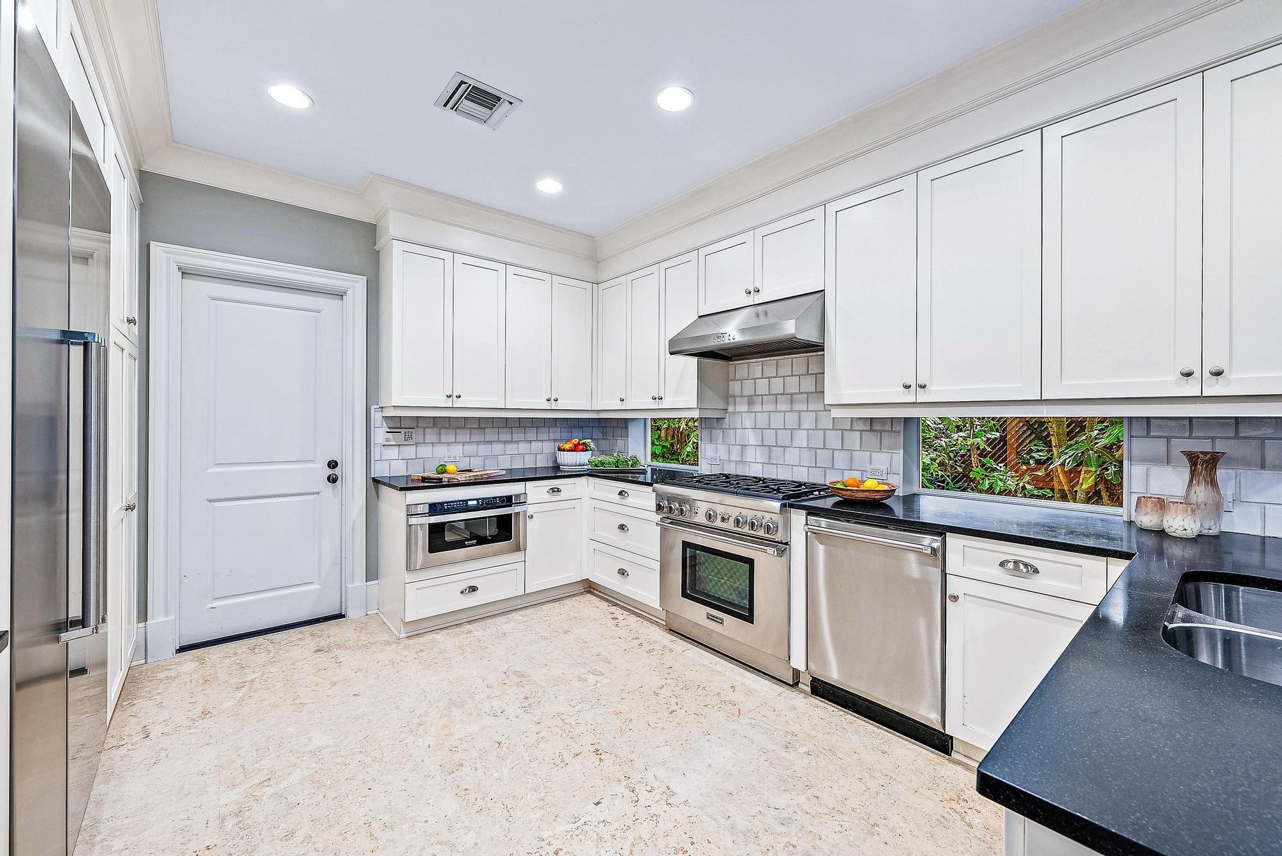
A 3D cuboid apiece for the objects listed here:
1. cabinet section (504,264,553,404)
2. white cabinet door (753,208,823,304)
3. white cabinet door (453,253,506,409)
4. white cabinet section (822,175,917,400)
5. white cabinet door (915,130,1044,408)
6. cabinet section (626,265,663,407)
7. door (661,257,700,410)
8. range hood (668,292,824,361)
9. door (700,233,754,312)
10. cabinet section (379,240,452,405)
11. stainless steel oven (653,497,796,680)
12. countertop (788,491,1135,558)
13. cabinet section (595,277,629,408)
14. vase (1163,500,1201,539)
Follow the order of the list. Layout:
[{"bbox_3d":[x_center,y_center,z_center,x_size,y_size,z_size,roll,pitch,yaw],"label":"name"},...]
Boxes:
[{"bbox_3d":[-0.854,-0.672,3.802,0.382,1.055,0.025,0,1,-40],"label":"cabinet section"},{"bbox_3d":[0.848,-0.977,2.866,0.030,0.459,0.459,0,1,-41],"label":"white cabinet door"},{"bbox_3d":[-1.148,-0.671,3.551,0.379,1.055,0.025,0,1,-40],"label":"white cabinet door"},{"bbox_3d":[1.132,-0.647,2.476,0.025,1.055,0.450,0,1,-40],"label":"white cabinet section"},{"bbox_3d":[1.430,-0.644,2.131,0.022,1.057,0.453,0,1,-41],"label":"white cabinet door"},{"bbox_3d":[0.022,-0.667,3.776,0.025,1.055,0.371,0,1,-40],"label":"cabinet section"},{"bbox_3d":[0.273,-0.675,3.526,0.030,1.069,0.379,0,1,-41],"label":"door"},{"bbox_3d":[0.695,-0.596,3.001,0.580,0.279,0.903,0,1,-40],"label":"range hood"},{"bbox_3d":[0.541,-0.966,3.166,0.025,0.439,0.443,0,1,-40],"label":"door"},{"bbox_3d":[-1.519,-0.661,3.372,0.377,1.040,0.334,-1,1,-41],"label":"cabinet section"},{"bbox_3d":[0.635,0.819,2.957,0.720,0.930,0.915,0,1,-40],"label":"stainless steel oven"},{"bbox_3d":[1.392,0.403,2.221,0.665,0.037,1.215,0,1,-41],"label":"countertop"},{"bbox_3d":[-0.226,-0.672,4.066,0.025,1.055,0.380,0,1,-40],"label":"cabinet section"},{"bbox_3d":[1.876,0.318,1.726,0.087,0.117,0.087,0,1,-40],"label":"vase"}]

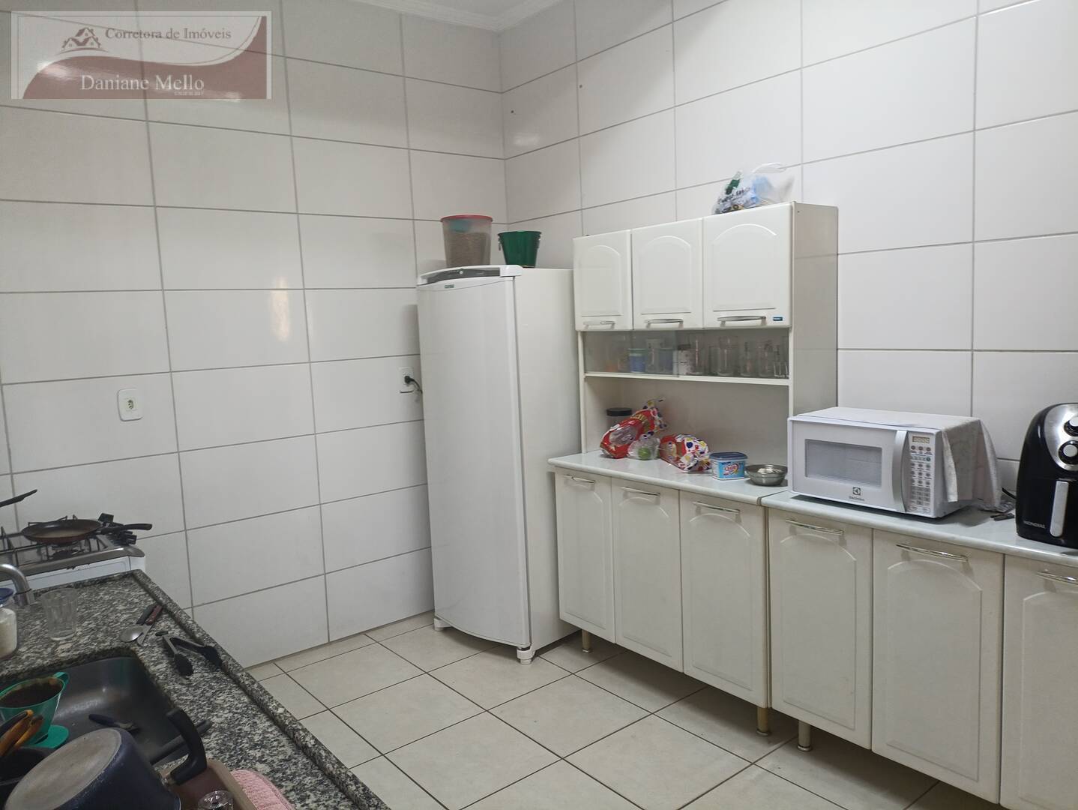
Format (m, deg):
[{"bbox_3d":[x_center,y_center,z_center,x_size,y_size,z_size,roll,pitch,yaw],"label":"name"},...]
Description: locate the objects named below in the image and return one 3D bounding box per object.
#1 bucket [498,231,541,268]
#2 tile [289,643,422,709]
[{"bbox_3d":[-0.079,-0.642,3.274,0.179,0.153,0.179,-3,7,-1],"label":"bucket"},{"bbox_3d":[-0.775,1.137,3.291,0.432,0.012,0.432,-8,8,-39],"label":"tile"}]

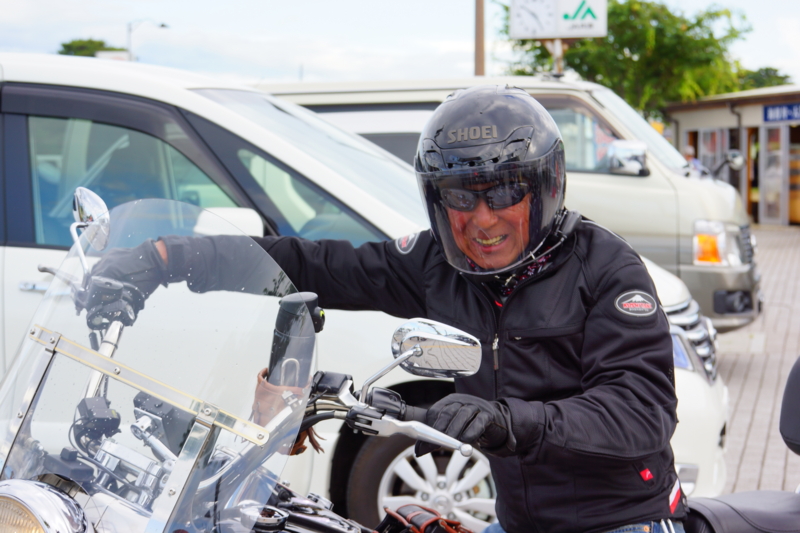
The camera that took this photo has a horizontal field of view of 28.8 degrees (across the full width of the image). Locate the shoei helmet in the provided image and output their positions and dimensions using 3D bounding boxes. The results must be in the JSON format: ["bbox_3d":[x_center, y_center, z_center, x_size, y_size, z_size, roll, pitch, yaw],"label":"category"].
[{"bbox_3d":[0.143,-0.139,2.450,0.255,0.280,0.330,-6,7,15],"label":"shoei helmet"}]

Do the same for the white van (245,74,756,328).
[{"bbox_3d":[0.139,-0.291,10.961,4.690,1.980,1.690,1,4,16],"label":"white van"}]

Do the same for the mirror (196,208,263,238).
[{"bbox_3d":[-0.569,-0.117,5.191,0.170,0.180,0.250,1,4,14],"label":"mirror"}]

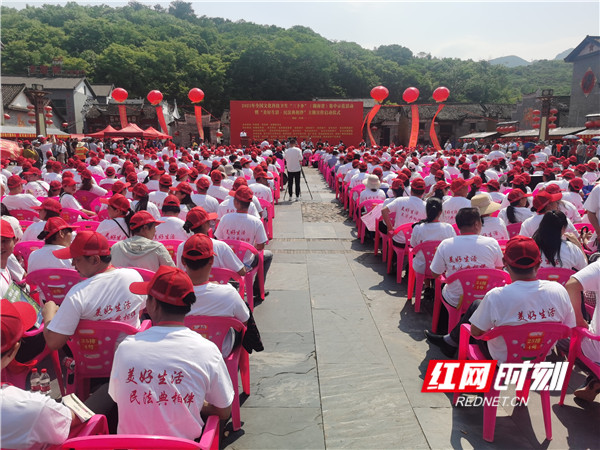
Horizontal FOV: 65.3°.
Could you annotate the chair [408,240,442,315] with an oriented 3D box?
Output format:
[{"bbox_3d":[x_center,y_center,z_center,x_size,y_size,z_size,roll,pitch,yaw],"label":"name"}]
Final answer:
[{"bbox_3d":[1.430,0.502,4.945,0.540,0.755,0.520,1,10,6],"label":"chair"}]

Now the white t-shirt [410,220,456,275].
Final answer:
[{"bbox_3d":[1.387,0.211,4.864,0.470,0.600,0.310,0,11,2],"label":"white t-shirt"}]

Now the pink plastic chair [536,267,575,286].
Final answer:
[{"bbox_3d":[2.066,0.674,4.092,0.580,0.770,0.540,0,11,0],"label":"pink plastic chair"}]

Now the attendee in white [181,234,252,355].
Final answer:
[{"bbox_3d":[-0.600,0.602,3.114,0.540,1.200,0.780,-1,10,-3],"label":"attendee in white"}]

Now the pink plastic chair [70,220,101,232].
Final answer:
[{"bbox_3d":[-2.651,0.281,6.196,0.580,0.770,0.540,0,11,0],"label":"pink plastic chair"}]

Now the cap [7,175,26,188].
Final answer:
[{"bbox_3d":[-4.202,-0.645,6.945,0.180,0.140,0.270,5,21,28],"label":"cap"}]

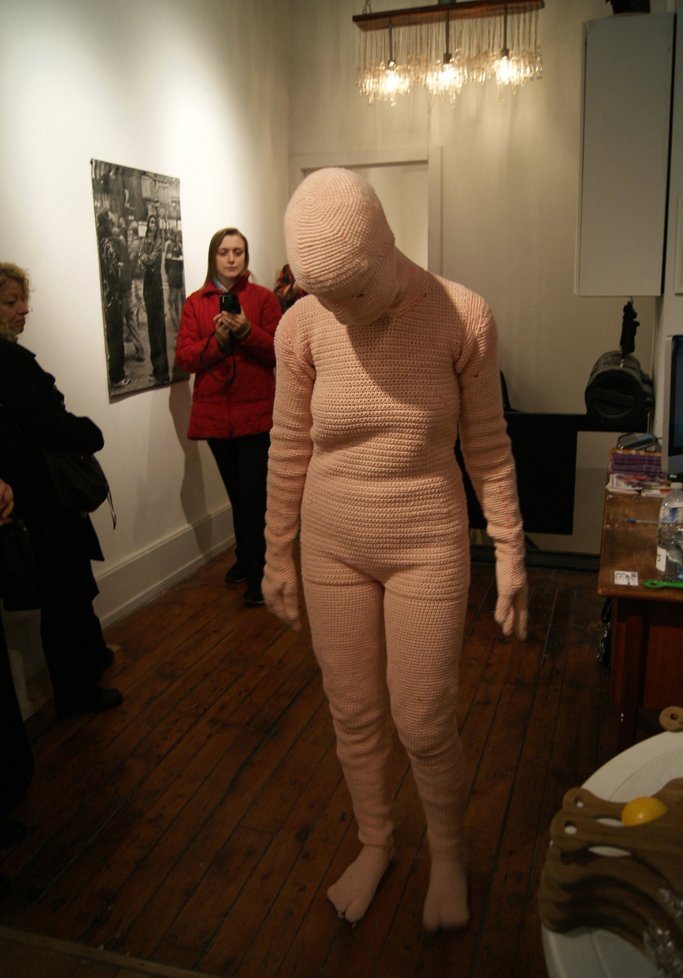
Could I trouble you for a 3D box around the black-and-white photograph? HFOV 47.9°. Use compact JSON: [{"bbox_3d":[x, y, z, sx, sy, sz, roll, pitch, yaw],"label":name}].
[{"bbox_3d":[-0.908,-0.961,3.575,0.010,0.979,0.678,3,14,19],"label":"black-and-white photograph"}]

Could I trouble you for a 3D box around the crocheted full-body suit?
[{"bbox_3d":[0.121,0.162,1.651,0.565,1.610,0.400,1,13,12],"label":"crocheted full-body suit"}]

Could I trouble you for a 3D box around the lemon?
[{"bbox_3d":[0.365,0.394,0.925,0.062,0.045,0.048,-7,14,-21],"label":"lemon"}]

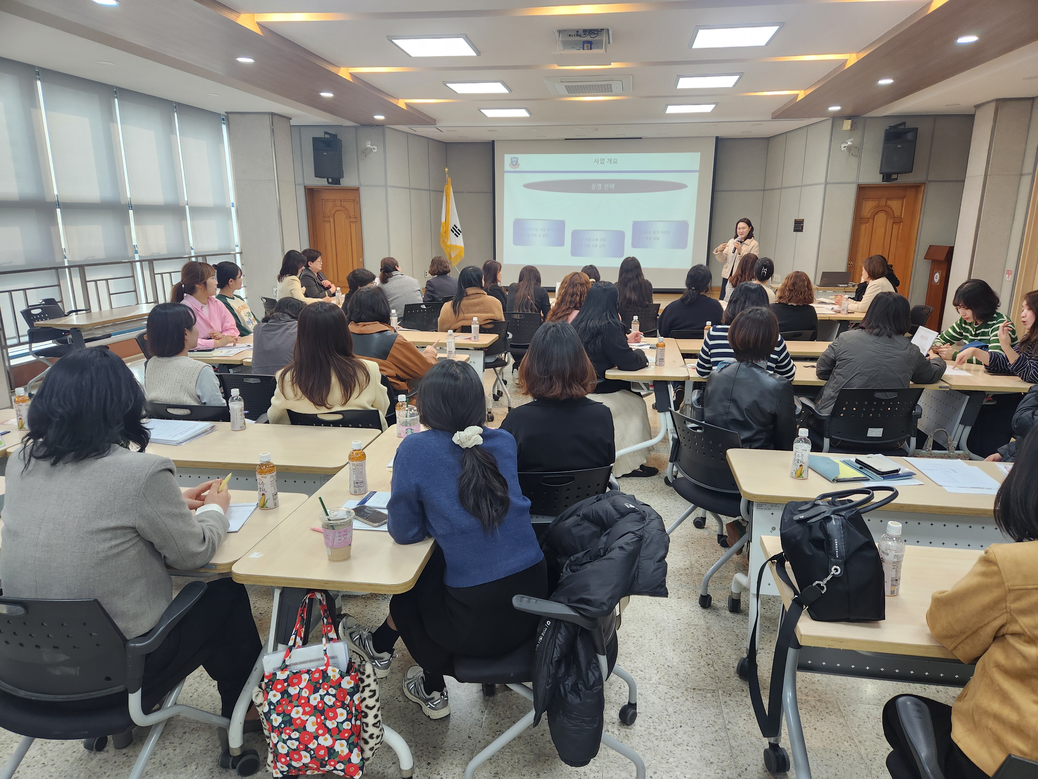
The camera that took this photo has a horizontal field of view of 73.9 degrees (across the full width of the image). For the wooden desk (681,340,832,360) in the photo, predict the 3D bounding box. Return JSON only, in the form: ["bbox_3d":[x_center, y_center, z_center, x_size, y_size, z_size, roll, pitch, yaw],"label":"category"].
[{"bbox_3d":[1.886,0.052,5.083,1.400,0.725,0.500,2,14,8],"label":"wooden desk"}]

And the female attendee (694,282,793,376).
[{"bbox_3d":[1.345,-0.004,4.213,0.540,1.290,0.760,2,14,9],"label":"female attendee"}]

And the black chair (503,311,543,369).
[{"bbox_3d":[0.081,-0.349,6.416,0.540,0.800,0.560,5,15,18],"label":"black chair"}]

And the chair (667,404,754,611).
[{"bbox_3d":[0.960,0.486,3.125,0.560,0.820,0.500,-7,15,-27],"label":"chair"}]

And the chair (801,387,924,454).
[{"bbox_3d":[1.797,0.337,3.741,0.590,0.820,0.600,0,14,-1],"label":"chair"}]

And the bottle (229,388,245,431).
[{"bbox_3d":[-1.260,0.093,3.068,0.066,0.172,0.066,2,14,8],"label":"bottle"}]

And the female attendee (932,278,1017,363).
[{"bbox_3d":[3.036,-0.087,4.595,0.750,1.270,0.500,-5,14,-18],"label":"female attendee"}]

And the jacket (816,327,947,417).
[{"bbox_3d":[1.971,-0.032,3.793,0.680,0.620,0.500,4,14,15],"label":"jacket"}]

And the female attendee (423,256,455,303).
[{"bbox_3d":[-0.847,-0.907,7.991,0.500,1.250,0.760,3,14,14],"label":"female attendee"}]

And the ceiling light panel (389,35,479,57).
[{"bbox_3d":[-0.663,-2.745,5.522,0.610,0.050,0.610,2,14,8],"label":"ceiling light panel"}]

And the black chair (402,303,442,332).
[{"bbox_3d":[-1.011,-0.509,7.029,0.540,0.800,0.560,-6,16,-21],"label":"black chair"}]

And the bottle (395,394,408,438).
[{"bbox_3d":[-0.514,0.117,3.021,0.063,0.183,0.063,2,15,6],"label":"bottle"}]

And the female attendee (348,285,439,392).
[{"bbox_3d":[-0.868,-0.060,4.526,0.540,1.260,0.760,4,14,15],"label":"female attendee"}]

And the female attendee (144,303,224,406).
[{"bbox_3d":[-1.543,0.150,3.581,0.500,1.250,0.750,6,15,23],"label":"female attendee"}]

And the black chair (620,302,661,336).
[{"bbox_3d":[1.266,-0.520,7.276,0.560,0.830,0.580,2,14,9],"label":"black chair"}]

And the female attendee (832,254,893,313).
[{"bbox_3d":[3.512,-0.725,7.103,0.780,1.260,0.500,11,18,37],"label":"female attendee"}]

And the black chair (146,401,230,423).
[{"bbox_3d":[-1.566,0.389,3.652,0.580,0.800,0.580,2,14,8],"label":"black chair"}]

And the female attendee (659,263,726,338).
[{"bbox_3d":[1.447,-0.386,5.727,0.520,1.260,0.750,4,15,16],"label":"female attendee"}]

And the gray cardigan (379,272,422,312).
[{"bbox_3d":[-1.203,-0.945,7.115,0.470,0.600,0.420,0,15,1],"label":"gray cardigan"}]

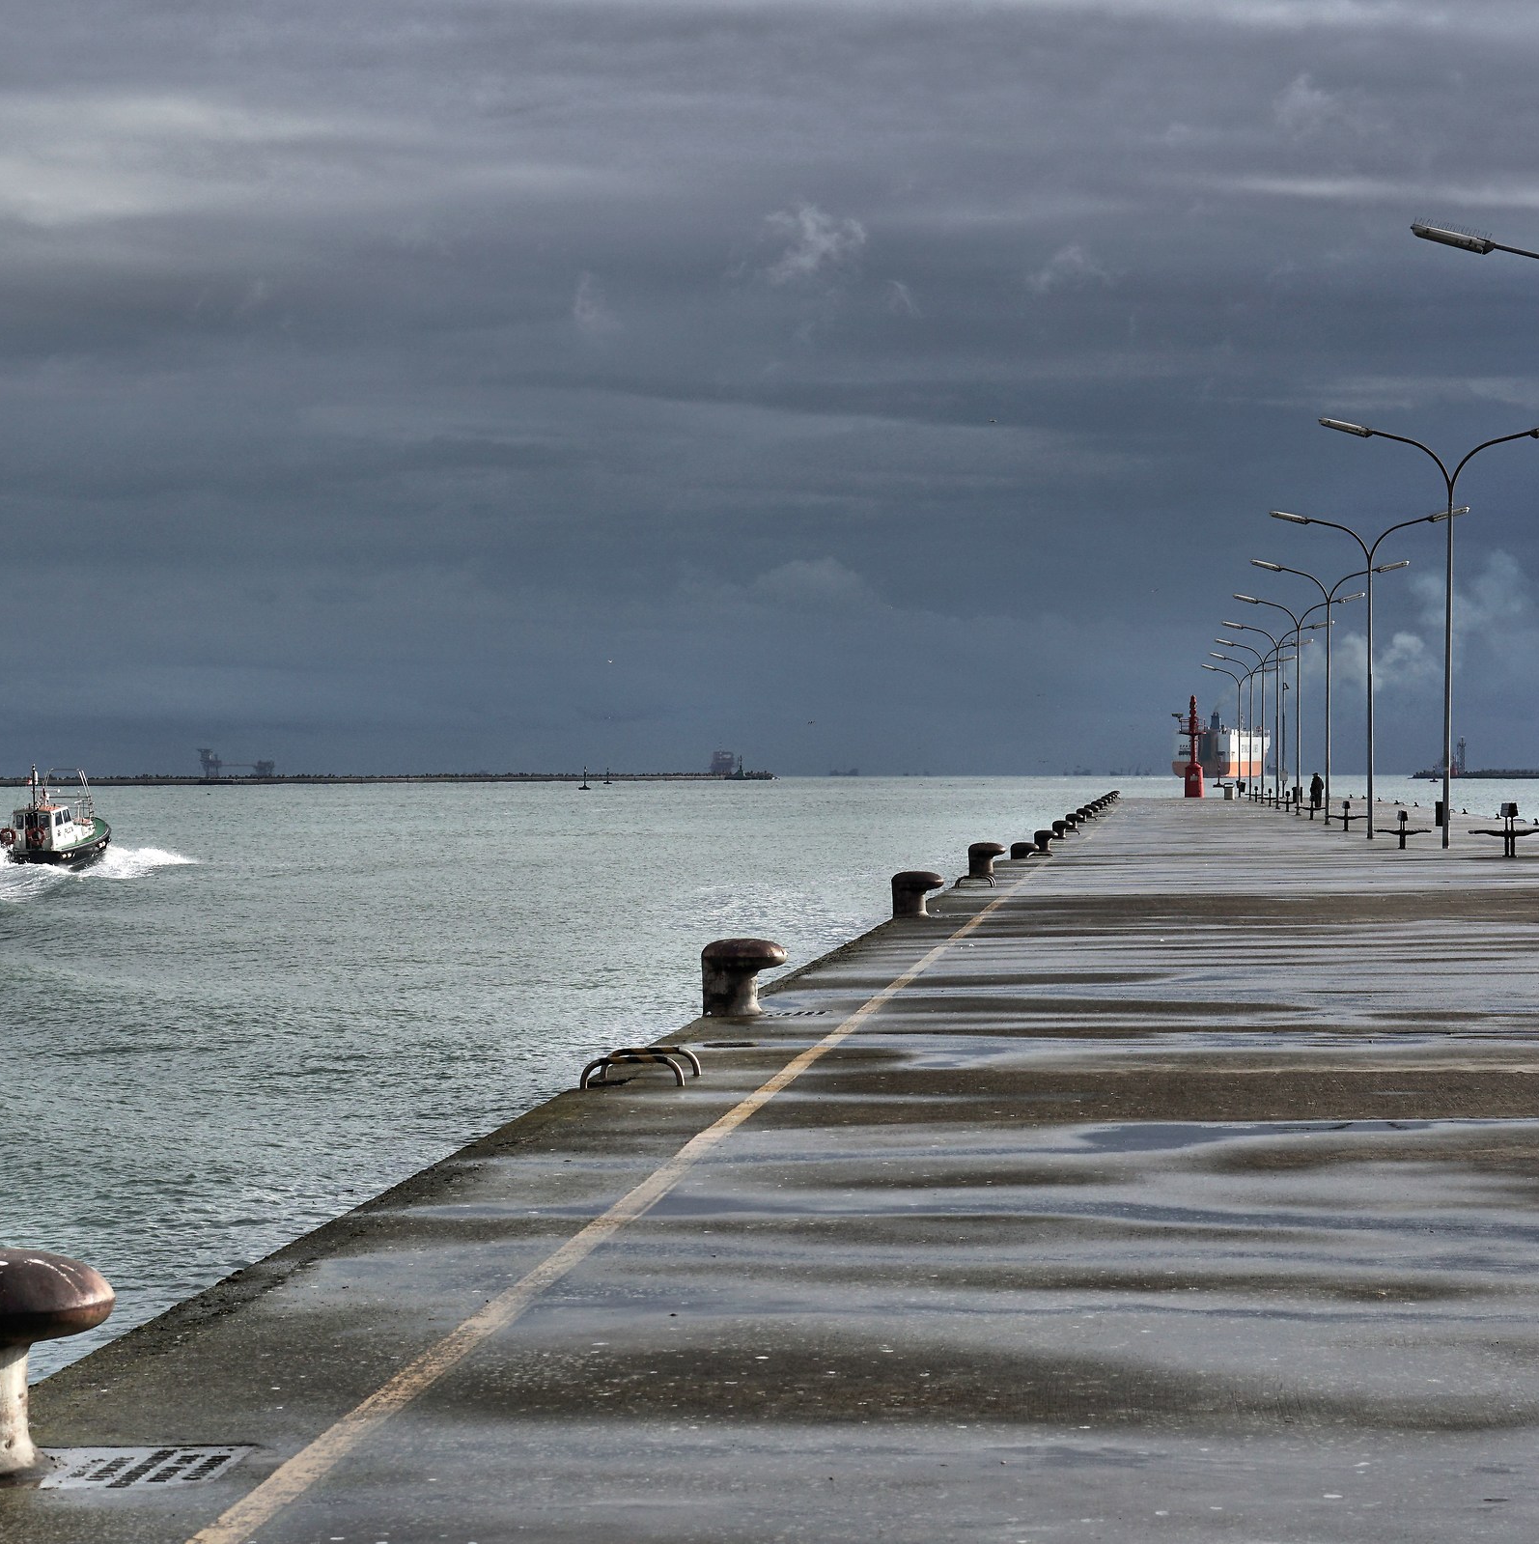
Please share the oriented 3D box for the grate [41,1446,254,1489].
[{"bbox_3d":[-1.660,1.795,12.361,0.564,0.030,0.702,0,0,5],"label":"grate"}]

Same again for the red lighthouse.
[{"bbox_3d":[29.987,-1.765,341.167,1.728,7.231,1.728,0,0,5],"label":"red lighthouse"}]

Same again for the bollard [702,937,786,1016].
[{"bbox_3d":[-0.181,1.495,35.156,0.614,0.566,0.564,0,0,5],"label":"bollard"}]

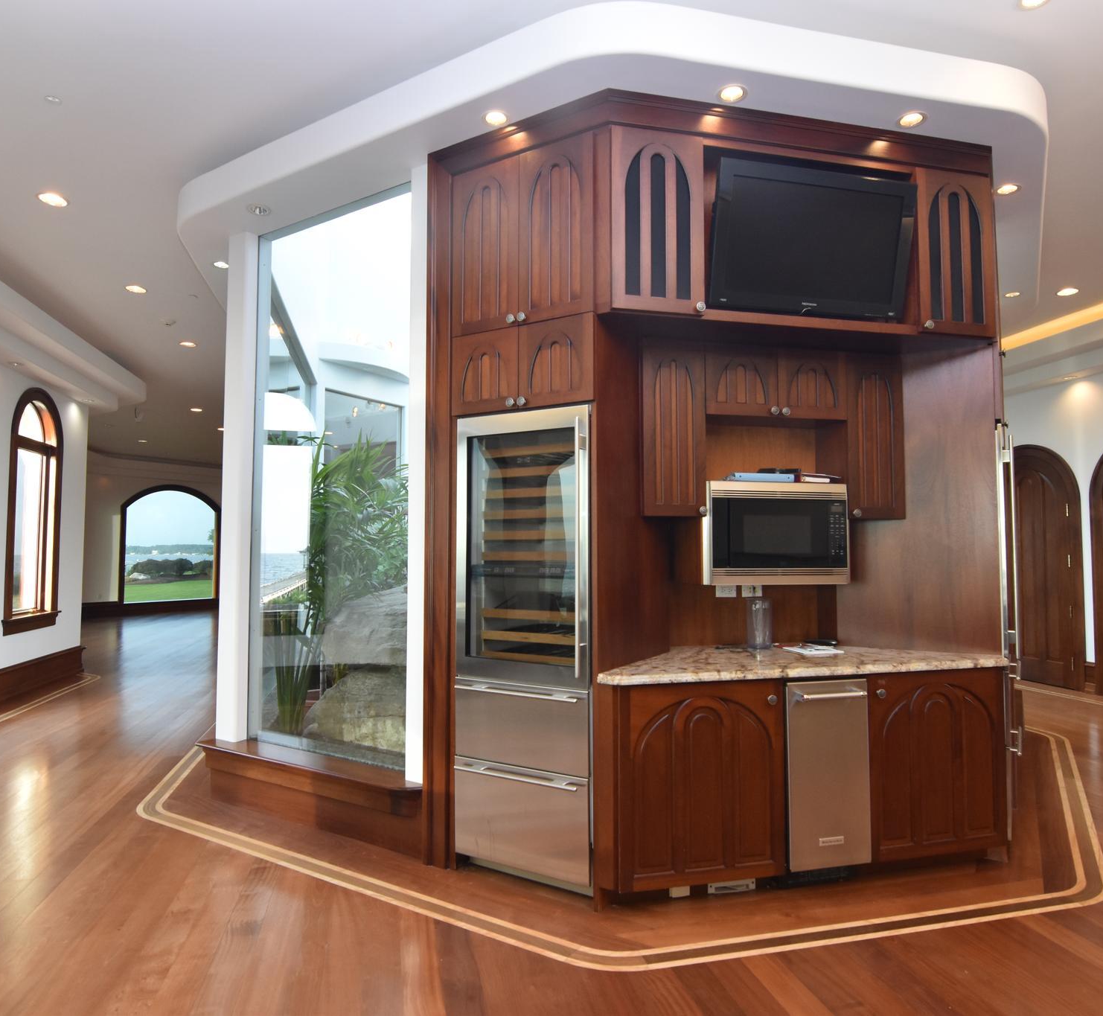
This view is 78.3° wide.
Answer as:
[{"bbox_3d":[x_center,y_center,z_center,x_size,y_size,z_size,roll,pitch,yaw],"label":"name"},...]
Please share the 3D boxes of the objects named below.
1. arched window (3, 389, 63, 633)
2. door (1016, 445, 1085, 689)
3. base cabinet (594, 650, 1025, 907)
[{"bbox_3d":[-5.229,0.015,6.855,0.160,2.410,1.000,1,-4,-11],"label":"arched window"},{"bbox_3d":[5.290,0.601,7.407,0.150,2.590,1.120,1,-4,-20],"label":"door"},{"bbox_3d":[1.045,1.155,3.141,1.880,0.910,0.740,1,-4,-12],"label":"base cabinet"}]

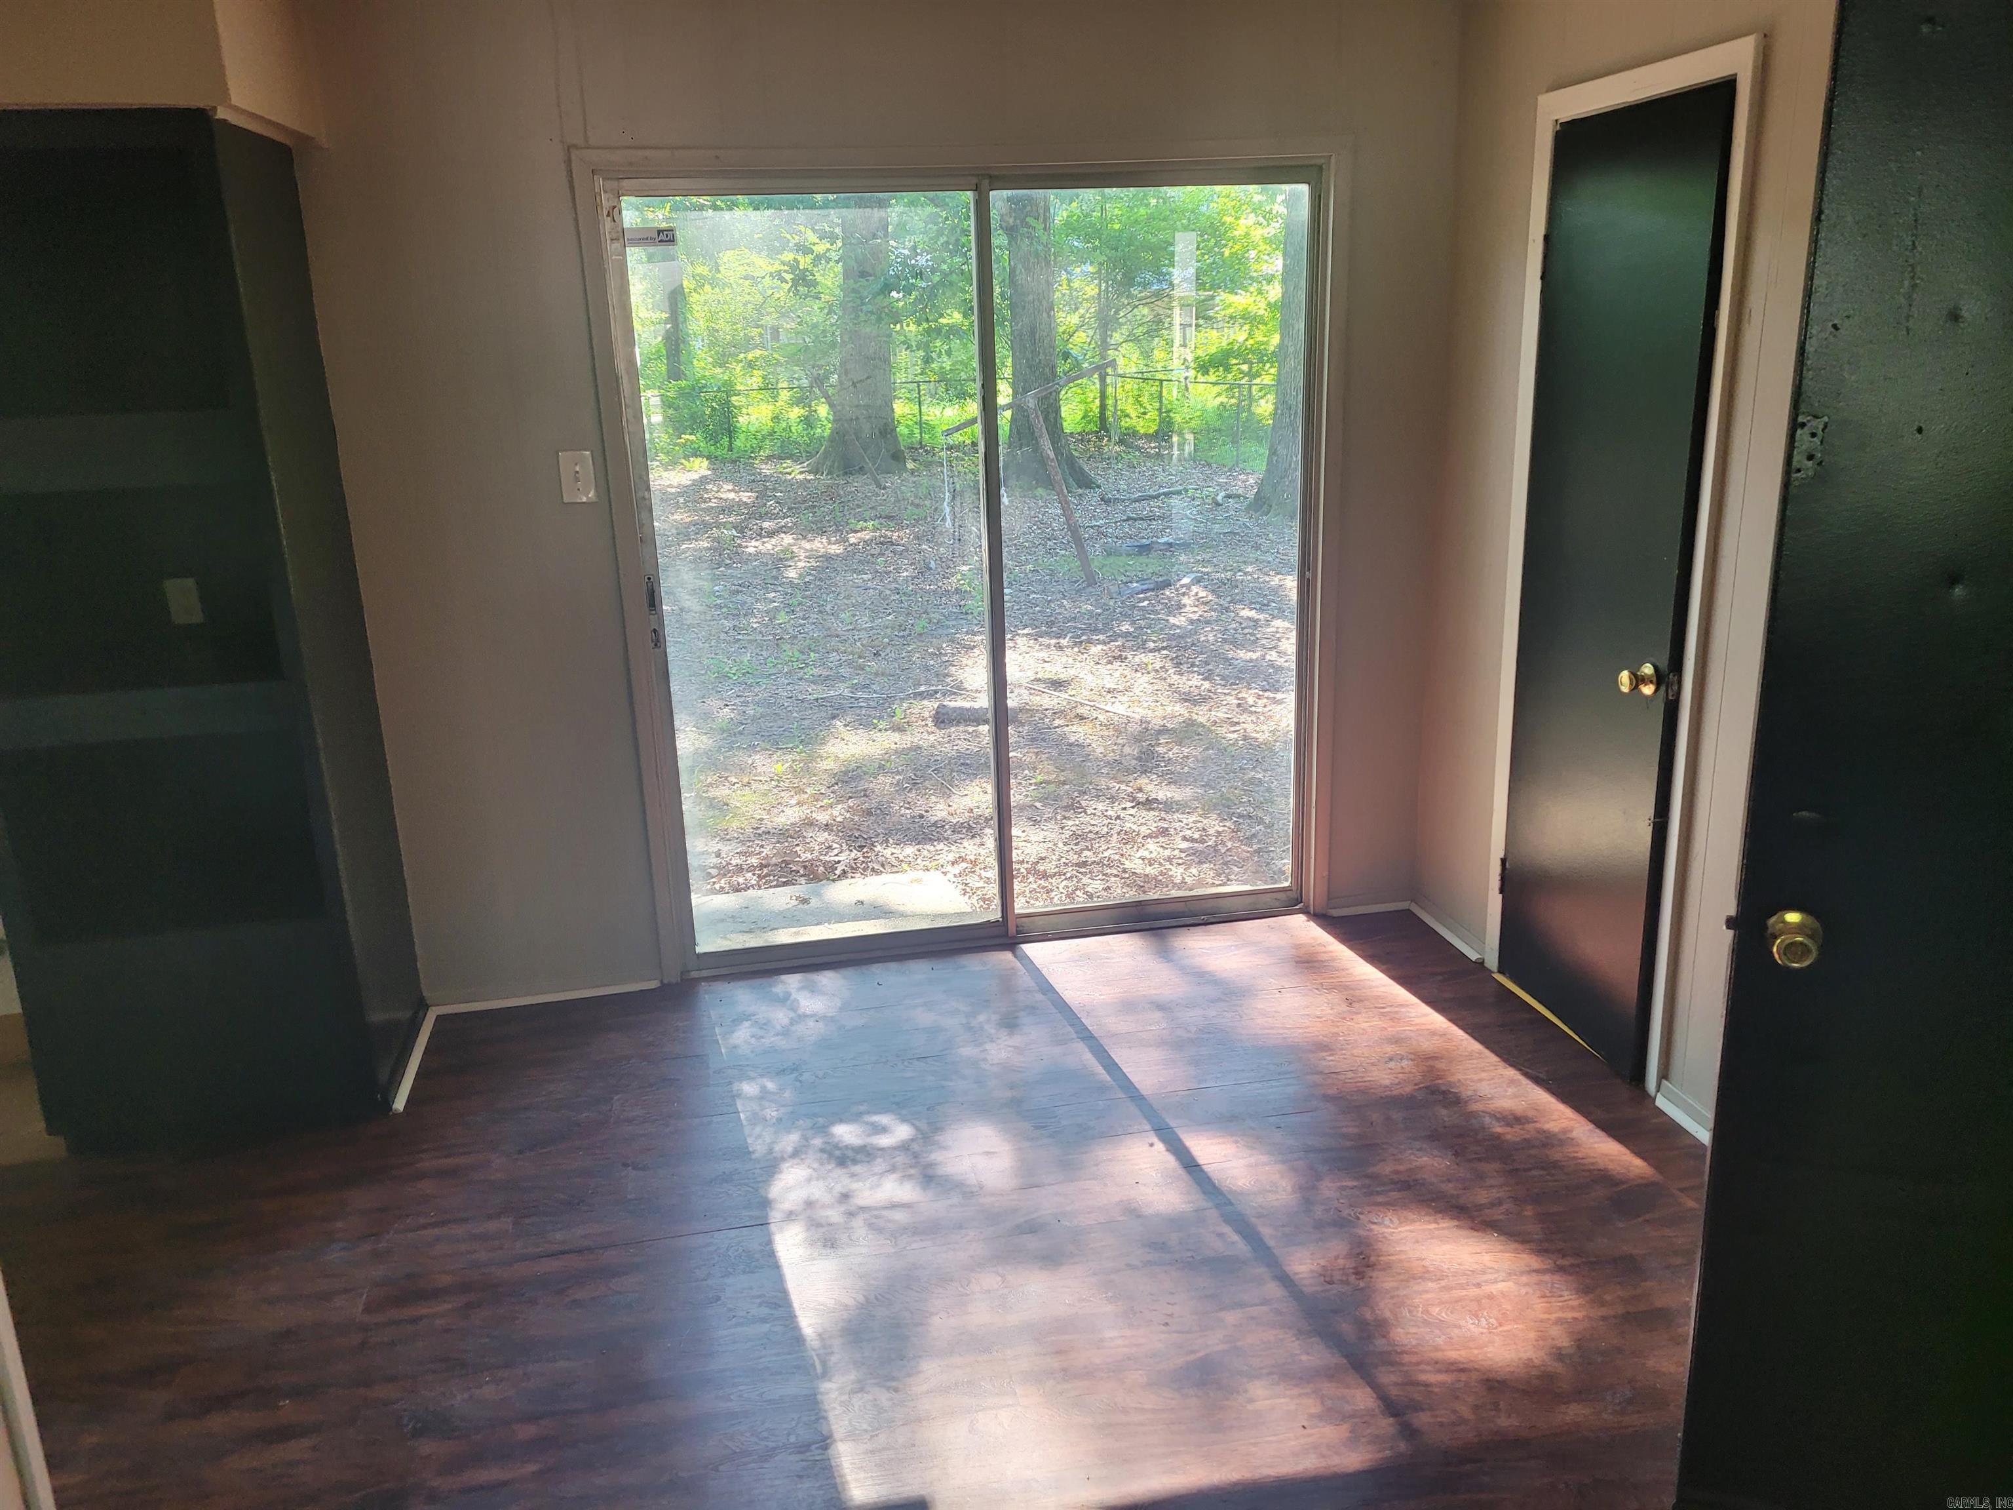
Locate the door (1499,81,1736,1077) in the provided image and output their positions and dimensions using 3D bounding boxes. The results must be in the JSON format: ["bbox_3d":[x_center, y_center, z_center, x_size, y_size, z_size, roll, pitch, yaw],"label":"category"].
[{"bbox_3d":[1.293,-0.328,3.303,0.038,2.020,0.605,-4,16,-8],"label":"door"}]

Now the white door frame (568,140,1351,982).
[{"bbox_3d":[-0.034,-0.473,3.901,1.879,2.054,0.100,-5,17,-11],"label":"white door frame"}]

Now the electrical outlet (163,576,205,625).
[{"bbox_3d":[-1.929,-0.358,3.547,0.070,0.115,0.008,-5,16,-10],"label":"electrical outlet"}]

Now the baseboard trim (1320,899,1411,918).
[{"bbox_3d":[1.044,0.438,4.350,0.254,0.022,0.016,-5,17,-11],"label":"baseboard trim"}]

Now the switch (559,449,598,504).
[{"bbox_3d":[-1.018,-0.658,3.593,0.073,0.117,0.010,-5,17,-11],"label":"switch"}]

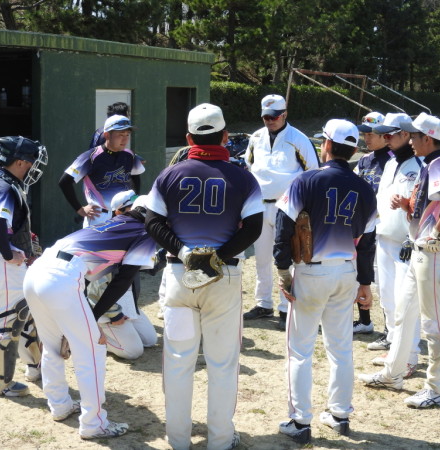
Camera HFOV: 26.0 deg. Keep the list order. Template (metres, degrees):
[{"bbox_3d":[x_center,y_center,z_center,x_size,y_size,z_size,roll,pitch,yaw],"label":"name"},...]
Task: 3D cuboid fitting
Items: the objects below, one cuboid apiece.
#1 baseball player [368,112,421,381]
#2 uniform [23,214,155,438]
[{"bbox_3d":[1.263,0.122,6.445,0.430,1.750,0.500,-4,9,-28],"label":"baseball player"},{"bbox_3d":[-0.757,0.489,5.461,0.820,1.250,0.480,-4,9,-30],"label":"uniform"}]

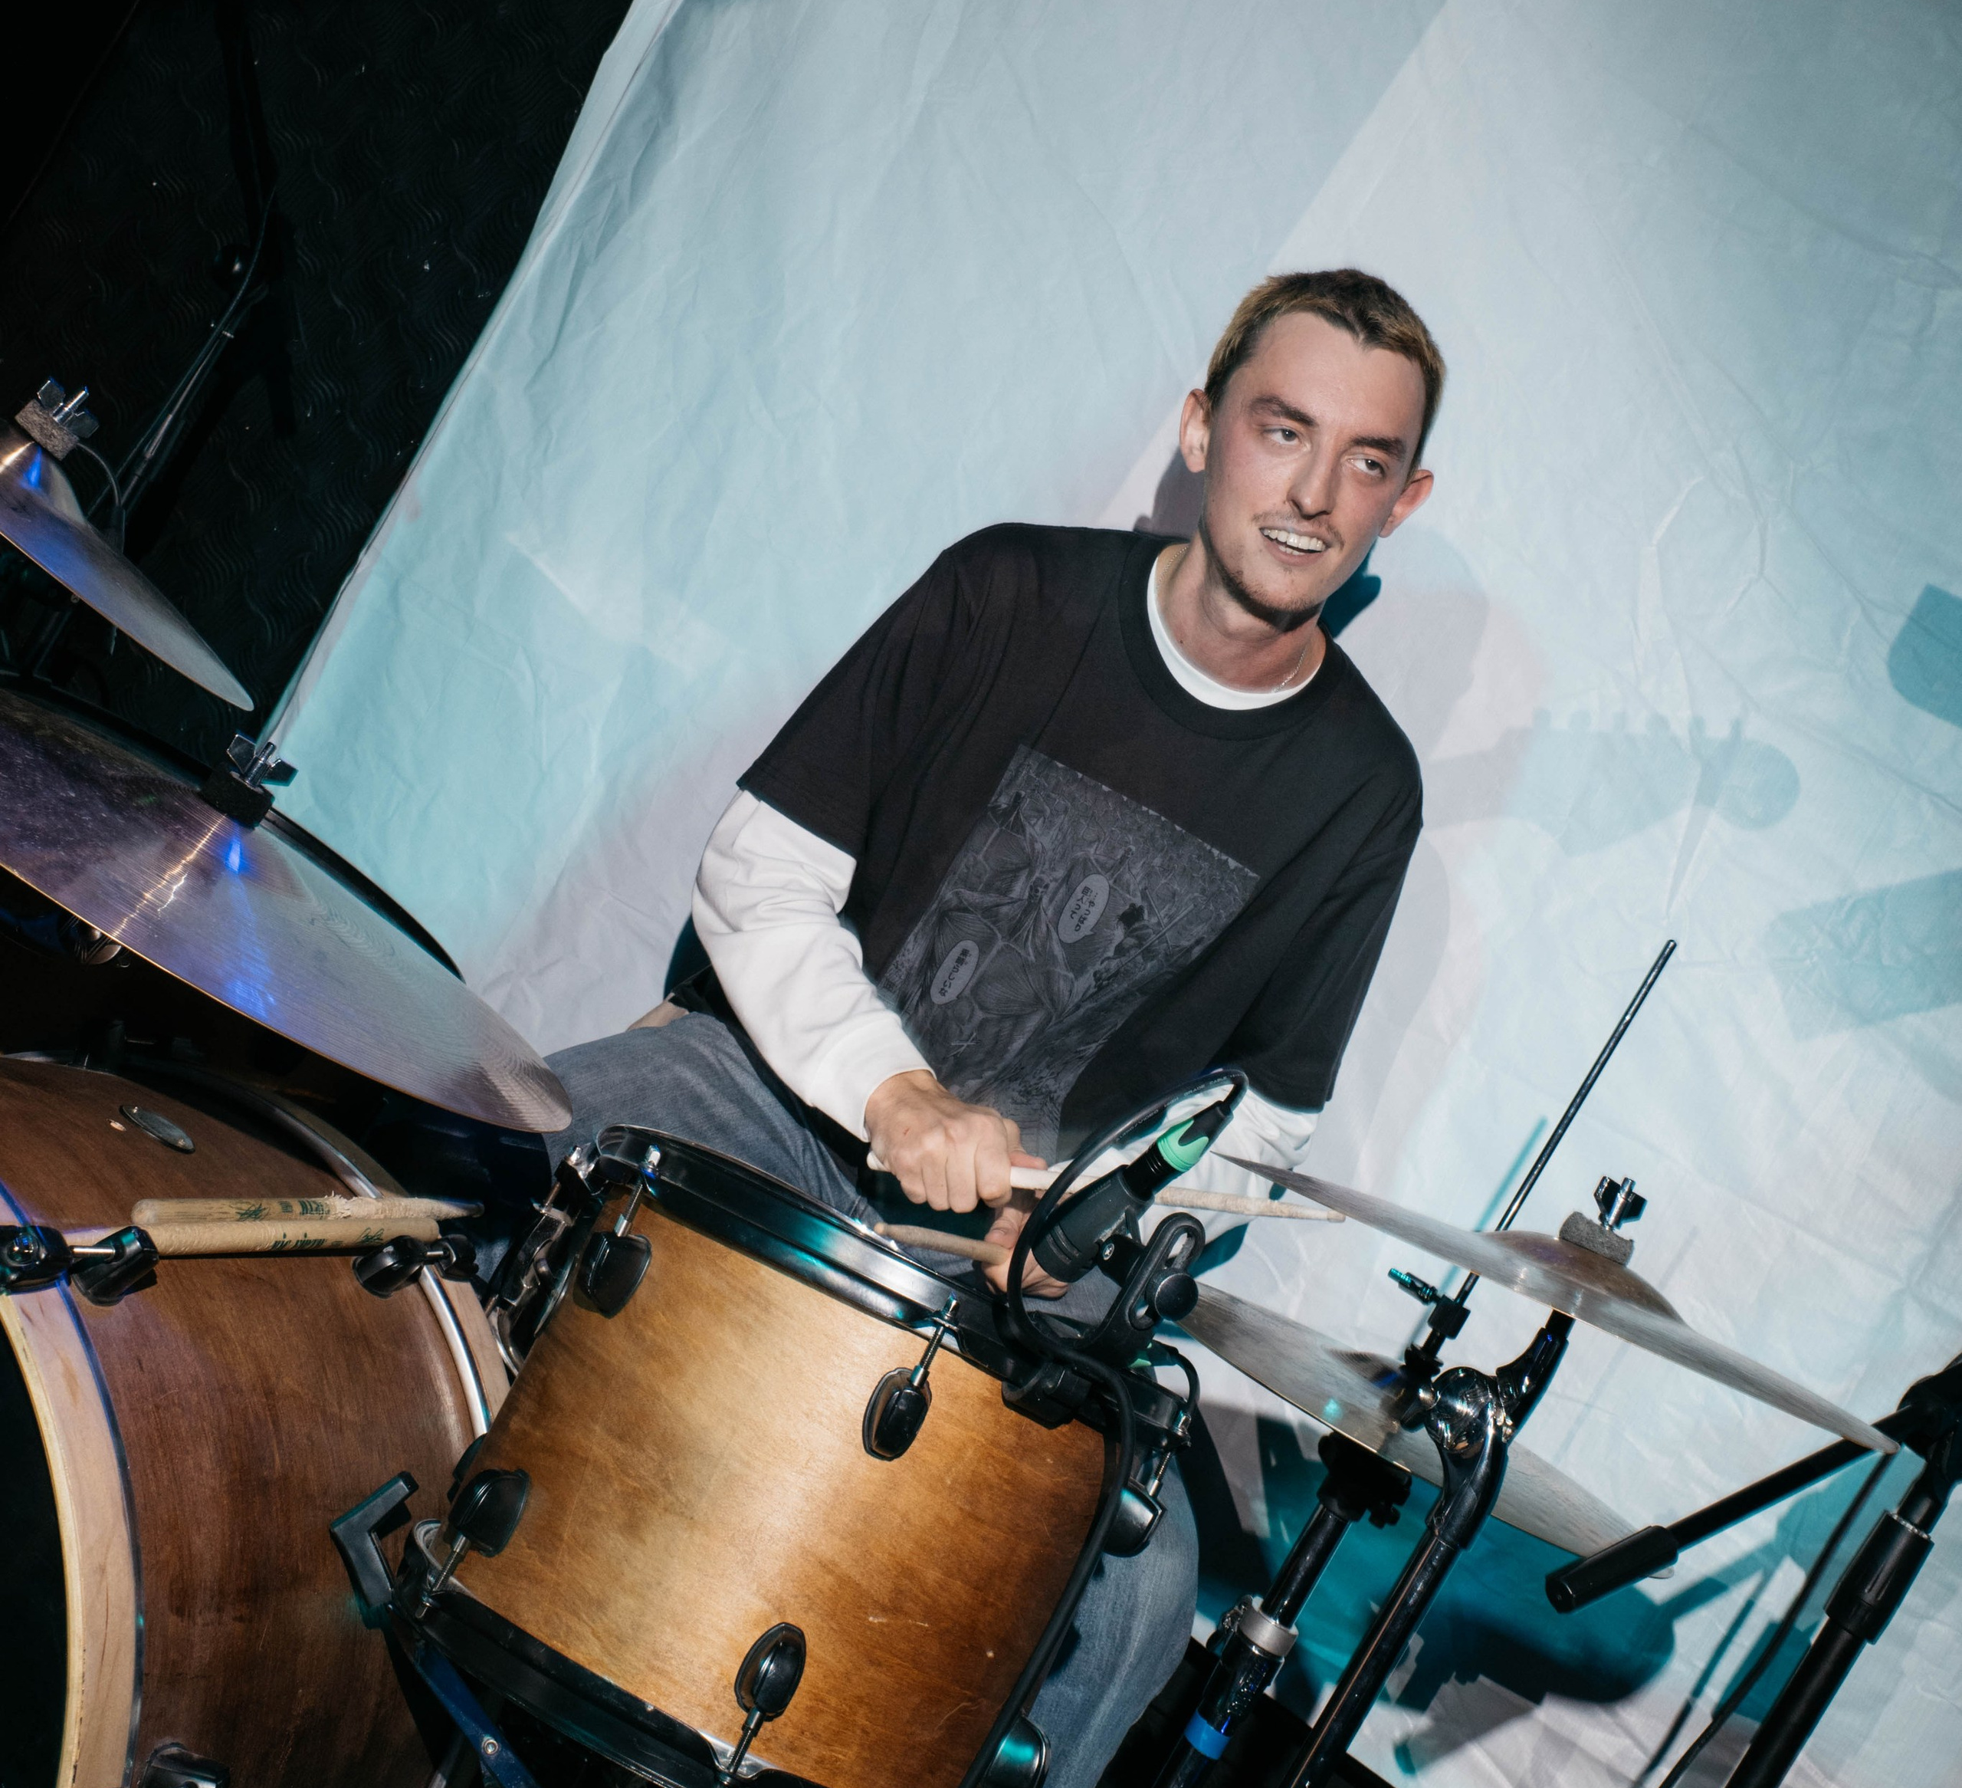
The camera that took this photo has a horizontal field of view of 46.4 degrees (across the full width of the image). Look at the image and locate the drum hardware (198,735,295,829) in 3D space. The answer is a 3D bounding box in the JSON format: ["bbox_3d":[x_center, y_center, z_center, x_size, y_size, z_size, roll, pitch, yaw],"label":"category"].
[{"bbox_3d":[-0.405,-0.062,1.260,0.040,0.041,0.037,34,0,0],"label":"drum hardware"}]

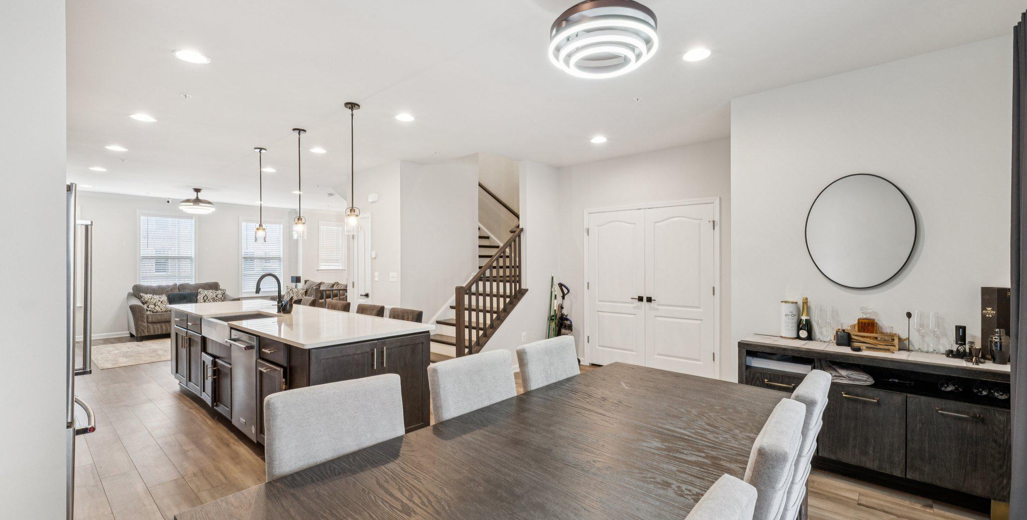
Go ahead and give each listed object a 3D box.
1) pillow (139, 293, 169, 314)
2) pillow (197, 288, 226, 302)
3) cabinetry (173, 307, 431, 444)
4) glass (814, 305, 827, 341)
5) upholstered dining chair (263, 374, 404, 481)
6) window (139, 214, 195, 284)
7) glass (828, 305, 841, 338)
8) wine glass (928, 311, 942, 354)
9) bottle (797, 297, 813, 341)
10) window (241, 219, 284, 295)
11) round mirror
[{"bbox_3d":[-6.624,0.801,7.912,0.150,0.400,0.430,-24,-11,24],"label":"pillow"},{"bbox_3d":[-6.201,0.785,8.803,0.150,0.400,0.470,-20,-13,39],"label":"pillow"},{"bbox_3d":[-2.284,0.977,4.135,3.494,0.910,1.047,0,0,41],"label":"cabinetry"},{"bbox_3d":[2.193,0.461,3.067,0.072,0.250,0.072,0,0,41],"label":"glass"},{"bbox_3d":[-0.501,0.950,1.429,0.480,0.945,0.610,0,0,-39],"label":"upholstered dining chair"},{"bbox_3d":[-7.105,-0.043,8.798,0.100,1.745,0.910,0,0,41],"label":"window"},{"bbox_3d":[2.293,0.469,3.069,0.077,0.250,0.077,0,0,41],"label":"glass"},{"bbox_3d":[2.636,0.461,2.677,0.072,0.250,0.072,0,0,41],"label":"wine glass"},{"bbox_3d":[2.165,0.441,3.176,0.090,0.320,0.090,0,0,41],"label":"bottle"},{"bbox_3d":[-5.946,-0.047,10.137,0.100,1.760,0.916,0,0,41],"label":"window"},{"bbox_3d":[2.373,-0.197,2.953,0.595,0.793,0.030,0,0,41],"label":"round mirror"}]

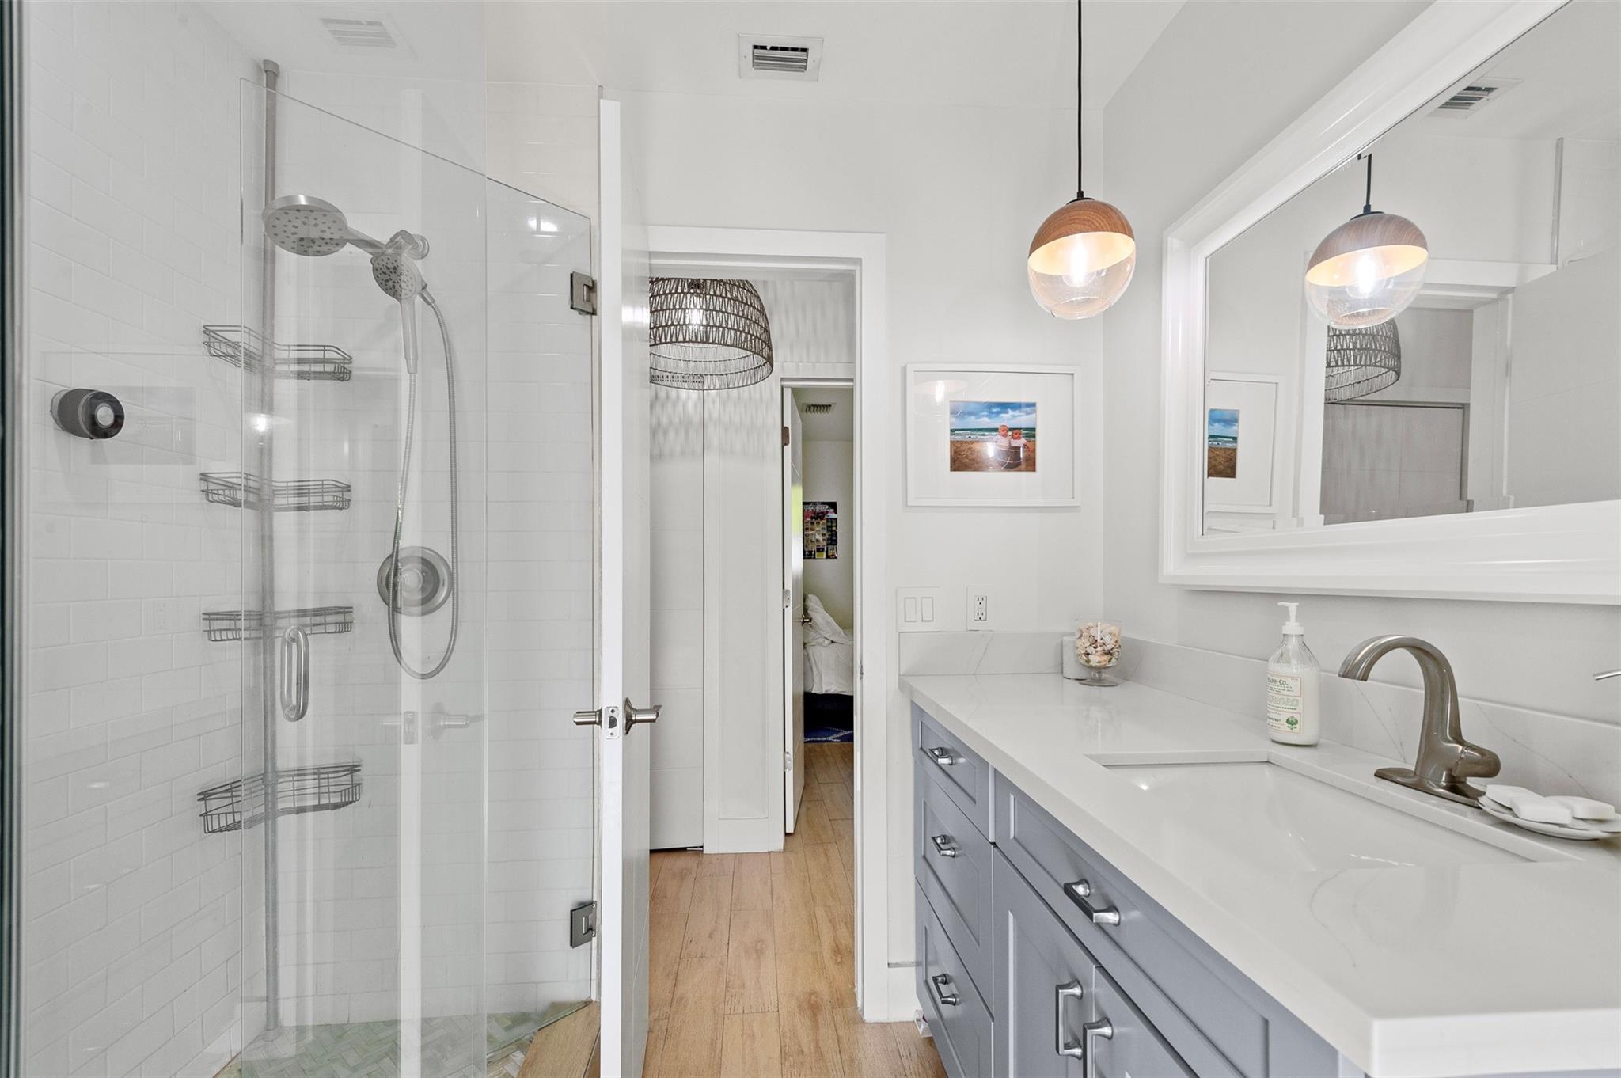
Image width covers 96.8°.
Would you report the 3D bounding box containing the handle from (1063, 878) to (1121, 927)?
[{"bbox_3d":[0.339,0.439,0.875,0.033,0.020,0.083,0,-2,-5],"label":"handle"}]

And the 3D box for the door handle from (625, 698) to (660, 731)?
[{"bbox_3d":[-0.313,0.325,1.344,0.058,0.066,0.125,0,-2,-8],"label":"door handle"}]

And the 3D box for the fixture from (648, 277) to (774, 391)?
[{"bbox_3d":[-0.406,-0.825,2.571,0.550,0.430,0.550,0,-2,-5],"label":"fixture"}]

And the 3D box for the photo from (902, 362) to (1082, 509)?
[{"bbox_3d":[0.497,-0.278,1.956,0.480,0.381,0.025,0,-2,-5],"label":"photo"}]

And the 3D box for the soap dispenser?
[{"bbox_3d":[0.780,0.216,1.168,0.071,0.225,0.071,0,-2,-10],"label":"soap dispenser"}]

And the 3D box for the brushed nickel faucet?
[{"bbox_3d":[0.755,0.221,0.909,0.155,0.197,0.157,0,-2,-5],"label":"brushed nickel faucet"}]

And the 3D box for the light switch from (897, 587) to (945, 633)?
[{"bbox_3d":[0.295,0.191,1.928,0.124,0.122,0.010,0,-2,-5],"label":"light switch"}]

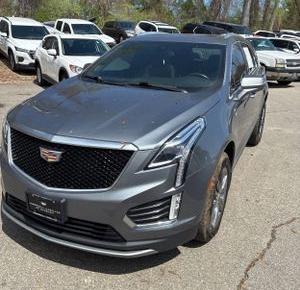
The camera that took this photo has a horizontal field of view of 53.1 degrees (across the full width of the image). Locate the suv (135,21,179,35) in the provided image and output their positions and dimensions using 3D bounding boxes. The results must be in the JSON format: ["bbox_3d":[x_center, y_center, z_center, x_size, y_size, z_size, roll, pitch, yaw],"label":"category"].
[{"bbox_3d":[0.735,-5.628,16.355,1.860,1.700,4.600,-7,27,-26],"label":"suv"}]

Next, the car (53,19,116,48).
[{"bbox_3d":[-3.635,-5.269,14.988,1.850,1.760,5.100,-11,26,-35],"label":"car"}]

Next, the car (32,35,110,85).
[{"bbox_3d":[-2.257,-2.611,9.477,1.840,1.680,4.500,-9,21,-31],"label":"car"}]

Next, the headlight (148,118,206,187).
[{"bbox_3d":[0.184,0.054,1.925,0.250,0.400,0.460,10,20,24],"label":"headlight"}]

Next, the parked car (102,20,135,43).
[{"bbox_3d":[-2.058,-8.901,23.865,1.900,1.770,4.750,-11,25,-34],"label":"parked car"}]

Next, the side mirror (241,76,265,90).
[{"bbox_3d":[0.945,-0.567,2.750,0.210,0.130,0.130,10,20,24],"label":"side mirror"}]

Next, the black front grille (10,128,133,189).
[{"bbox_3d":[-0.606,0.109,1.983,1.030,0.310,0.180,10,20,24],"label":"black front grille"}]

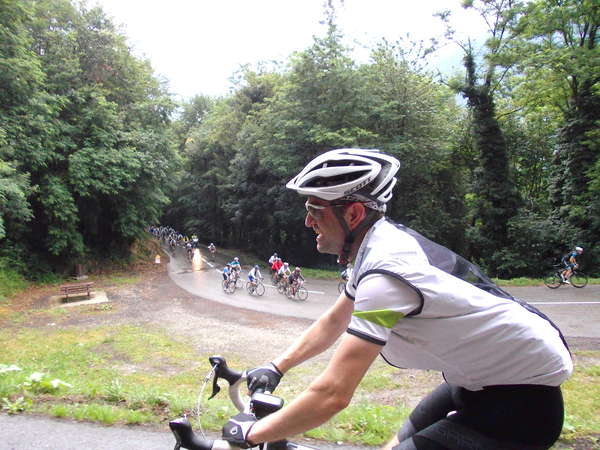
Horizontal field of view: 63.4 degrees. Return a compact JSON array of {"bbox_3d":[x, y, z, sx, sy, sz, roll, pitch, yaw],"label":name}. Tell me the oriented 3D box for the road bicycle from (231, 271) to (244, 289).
[{"bbox_3d":[-3.660,3.093,27.770,0.440,1.000,1.680,-5,4,-33],"label":"road bicycle"}]

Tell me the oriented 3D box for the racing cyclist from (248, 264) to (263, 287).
[{"bbox_3d":[-2.372,2.831,25.637,0.500,1.470,0.850,-5,4,-38],"label":"racing cyclist"}]

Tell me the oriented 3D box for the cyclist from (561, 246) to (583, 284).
[{"bbox_3d":[10.853,1.650,19.326,0.850,1.470,0.500,-2,3,5],"label":"cyclist"}]

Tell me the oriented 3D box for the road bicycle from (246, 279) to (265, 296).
[{"bbox_3d":[-2.372,3.228,25.770,0.440,1.000,1.680,-5,4,-38],"label":"road bicycle"}]

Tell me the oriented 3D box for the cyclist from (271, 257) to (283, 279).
[{"bbox_3d":[-1.359,2.664,28.424,0.500,1.470,0.850,-4,4,-28],"label":"cyclist"}]

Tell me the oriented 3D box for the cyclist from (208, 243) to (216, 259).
[{"bbox_3d":[-8.154,2.369,44.812,0.500,1.470,0.850,-3,4,-15],"label":"cyclist"}]

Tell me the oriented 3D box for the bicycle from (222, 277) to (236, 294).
[{"bbox_3d":[-3.839,3.200,26.170,0.440,1.000,1.680,-5,4,-32],"label":"bicycle"}]

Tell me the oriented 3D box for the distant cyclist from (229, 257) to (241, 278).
[{"bbox_3d":[-3.688,2.619,27.430,0.500,1.470,0.850,-5,4,-33],"label":"distant cyclist"}]

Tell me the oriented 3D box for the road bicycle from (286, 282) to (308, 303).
[{"bbox_3d":[-0.158,3.257,24.270,0.440,1.000,1.680,-6,5,-42],"label":"road bicycle"}]

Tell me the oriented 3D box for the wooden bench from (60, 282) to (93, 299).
[{"bbox_3d":[-12.534,3.718,27.277,1.750,0.780,0.600,-4,4,-23],"label":"wooden bench"}]

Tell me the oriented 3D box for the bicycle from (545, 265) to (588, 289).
[{"bbox_3d":[10.631,2.044,19.370,1.680,1.000,0.440,-2,3,5],"label":"bicycle"}]

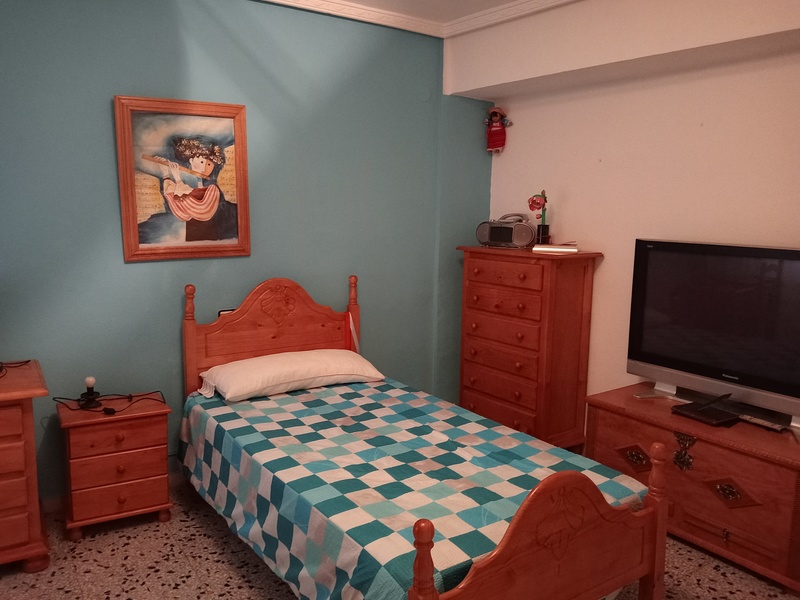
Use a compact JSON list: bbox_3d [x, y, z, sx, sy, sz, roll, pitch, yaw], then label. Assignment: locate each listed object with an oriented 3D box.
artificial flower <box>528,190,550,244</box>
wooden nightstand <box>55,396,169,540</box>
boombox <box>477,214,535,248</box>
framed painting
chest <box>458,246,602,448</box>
[{"bbox_3d":[0.839,-0.471,3.849,0.121,0.334,0.114,6,10,33],"label":"artificial flower"},{"bbox_3d":[-1.289,0.741,2.943,0.440,0.518,0.327,-4,9,-31],"label":"wooden nightstand"},{"bbox_3d":[0.666,-0.432,4.046,0.355,0.216,0.170,6,10,33],"label":"boombox"},{"bbox_3d":[-1.047,-0.581,3.205,0.642,0.774,0.028,-5,10,-36],"label":"framed painting"},{"bbox_3d":[0.756,0.282,4.008,0.383,1.179,0.795,-5,10,-36],"label":"chest"}]

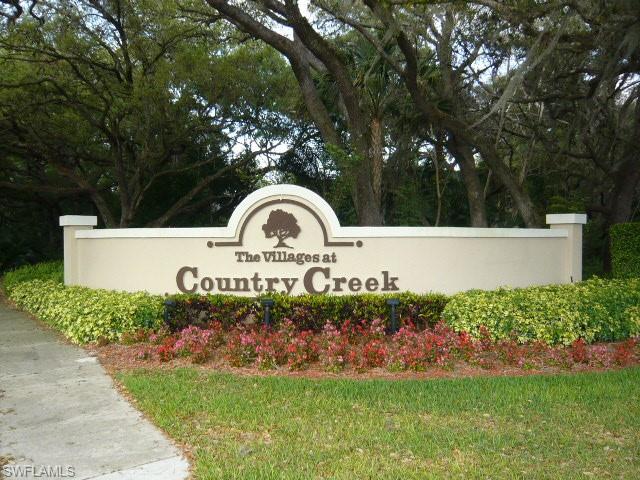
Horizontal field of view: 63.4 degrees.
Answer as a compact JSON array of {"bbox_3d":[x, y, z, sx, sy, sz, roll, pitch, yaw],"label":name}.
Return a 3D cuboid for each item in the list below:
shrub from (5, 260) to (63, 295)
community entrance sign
[{"bbox_3d":[-8.100,1.080,14.900,2.200,0.950,1.600,0,0,0],"label":"shrub"},{"bbox_3d":[-0.100,0.290,10.650,11.850,2.500,2.750,0,0,2],"label":"community entrance sign"}]

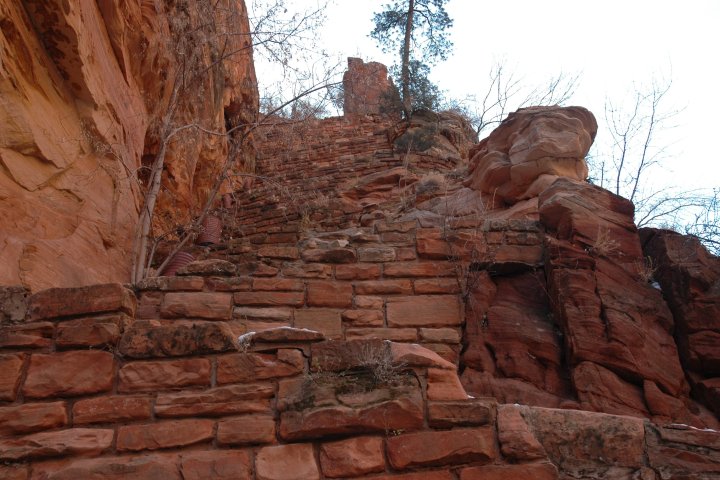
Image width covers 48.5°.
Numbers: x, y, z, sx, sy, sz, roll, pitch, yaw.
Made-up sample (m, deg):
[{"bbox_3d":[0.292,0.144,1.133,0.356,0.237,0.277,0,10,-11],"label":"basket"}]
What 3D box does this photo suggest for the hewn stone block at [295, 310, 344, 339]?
[{"bbox_3d":[-0.358,0.761,6.990,0.407,0.257,0.280,0,-18,0],"label":"hewn stone block"}]

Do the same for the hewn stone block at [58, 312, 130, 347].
[{"bbox_3d":[-1.592,0.586,4.893,0.426,0.165,0.250,-6,-19,6],"label":"hewn stone block"}]

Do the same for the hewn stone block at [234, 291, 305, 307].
[{"bbox_3d":[-0.851,0.590,7.570,0.647,0.139,0.280,1,-19,-4],"label":"hewn stone block"}]

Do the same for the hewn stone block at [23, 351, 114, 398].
[{"bbox_3d":[-1.695,0.833,4.841,0.564,0.267,0.280,-6,-19,6],"label":"hewn stone block"}]

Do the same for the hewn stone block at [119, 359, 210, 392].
[{"bbox_3d":[-1.113,0.826,4.756,0.553,0.180,0.270,-6,-19,6],"label":"hewn stone block"}]

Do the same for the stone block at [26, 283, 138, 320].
[{"bbox_3d":[-1.654,0.405,4.847,0.569,0.200,0.300,-4,-18,4],"label":"stone block"}]

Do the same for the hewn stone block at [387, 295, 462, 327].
[{"bbox_3d":[0.595,0.710,7.647,0.720,0.284,0.300,1,-19,-4],"label":"hewn stone block"}]

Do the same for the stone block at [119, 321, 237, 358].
[{"bbox_3d":[-1.026,0.614,4.711,0.675,0.202,0.320,-4,-18,4],"label":"stone block"}]

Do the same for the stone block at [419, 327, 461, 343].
[{"bbox_3d":[0.682,0.848,6.936,0.349,0.129,0.250,0,-18,0],"label":"stone block"}]

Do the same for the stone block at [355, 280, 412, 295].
[{"bbox_3d":[0.205,0.457,7.113,0.489,0.122,0.260,0,-18,0],"label":"stone block"}]

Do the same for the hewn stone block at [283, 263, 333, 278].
[{"bbox_3d":[-0.505,0.330,7.675,0.471,0.148,0.260,1,-19,-4],"label":"hewn stone block"}]

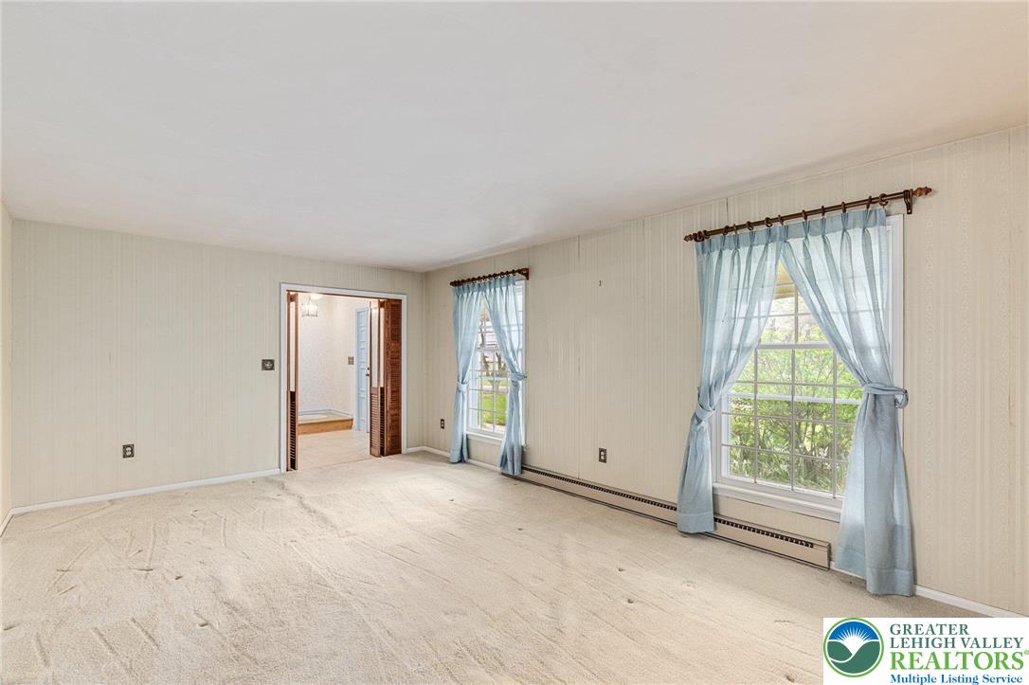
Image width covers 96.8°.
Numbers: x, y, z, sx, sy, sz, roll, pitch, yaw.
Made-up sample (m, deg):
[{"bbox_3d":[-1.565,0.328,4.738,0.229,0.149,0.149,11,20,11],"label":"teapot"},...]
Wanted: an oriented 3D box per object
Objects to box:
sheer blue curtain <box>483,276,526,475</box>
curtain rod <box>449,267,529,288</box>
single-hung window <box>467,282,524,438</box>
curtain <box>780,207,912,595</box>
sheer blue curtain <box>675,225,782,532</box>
[{"bbox_3d":[-0.133,0.350,4.940,0.151,2.081,0.641,1,-1,-42],"label":"sheer blue curtain"},{"bbox_3d":[-0.313,-0.713,5.196,0.106,0.101,1.394,1,-1,-42],"label":"curtain rod"},{"bbox_3d":[-0.226,0.235,5.238,0.111,1.742,1.096,1,-1,-42],"label":"single-hung window"},{"bbox_3d":[1.910,0.314,2.675,0.177,2.106,0.641,1,-1,-42],"label":"curtain"},{"bbox_3d":[1.473,0.322,3.172,0.157,2.099,0.692,1,-1,-42],"label":"sheer blue curtain"}]

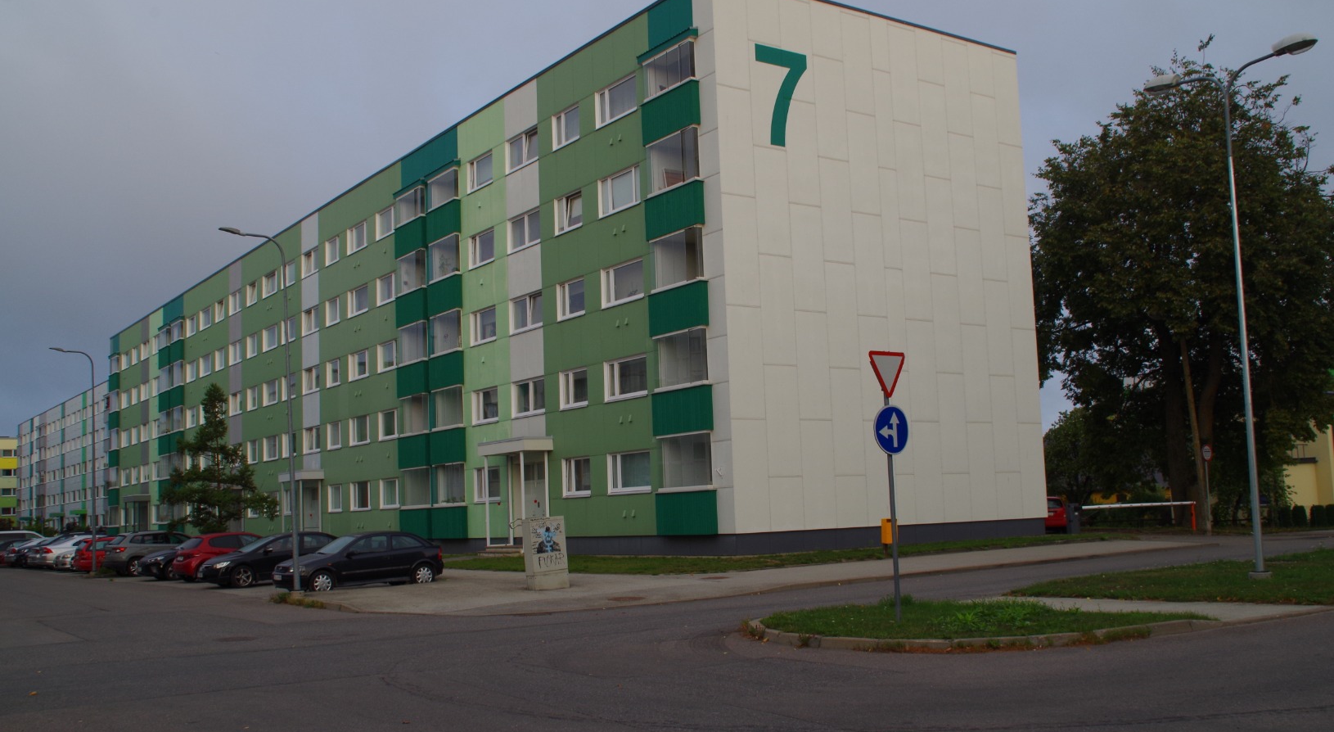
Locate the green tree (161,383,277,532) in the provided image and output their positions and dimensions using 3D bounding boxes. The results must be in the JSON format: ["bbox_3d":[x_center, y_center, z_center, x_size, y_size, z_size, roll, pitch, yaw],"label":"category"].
[{"bbox_3d":[-20.185,4.763,59.975,5.200,7.933,5.200,2,-8,-34],"label":"green tree"}]

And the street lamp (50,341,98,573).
[{"bbox_3d":[-22.331,3.521,50.051,1.700,8.500,0.280,2,-8,-34],"label":"street lamp"}]

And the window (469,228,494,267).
[{"bbox_3d":[-6.510,-4.158,47.317,0.170,1.189,2.021,2,-8,-34],"label":"window"}]

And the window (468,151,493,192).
[{"bbox_3d":[-6.557,-6.872,46.929,0.150,1.130,1.840,2,-8,-34],"label":"window"}]

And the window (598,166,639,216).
[{"bbox_3d":[-1.412,-5.142,39.208,0.150,1.130,2.200,2,-8,-34],"label":"window"}]

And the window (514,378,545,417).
[{"bbox_3d":[-4.488,1.020,43.441,0.150,1.130,2.120,2,-8,-34],"label":"window"}]

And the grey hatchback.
[{"bbox_3d":[-18.850,7.050,50.100,4.380,1.600,1.840,3,-8,-37],"label":"grey hatchback"}]

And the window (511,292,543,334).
[{"bbox_3d":[-4.493,-1.683,43.289,0.160,1.125,2.209,2,-8,-34],"label":"window"}]

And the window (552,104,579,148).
[{"bbox_3d":[-3.056,-7.401,41.429,0.160,1.125,1.626,2,-8,-34],"label":"window"}]

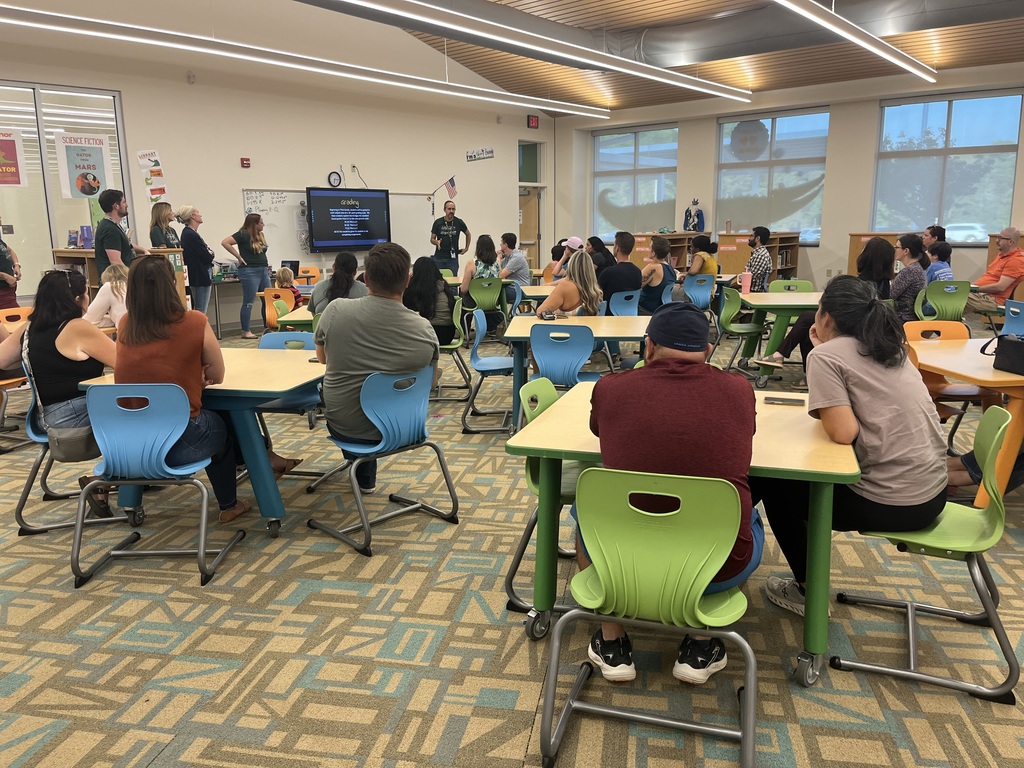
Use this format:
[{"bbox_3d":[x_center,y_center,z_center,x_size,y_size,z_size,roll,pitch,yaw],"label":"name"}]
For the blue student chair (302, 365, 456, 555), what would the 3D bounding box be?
[{"bbox_3d":[-0.583,0.267,3.374,0.480,0.770,0.500,10,15,43],"label":"blue student chair"}]

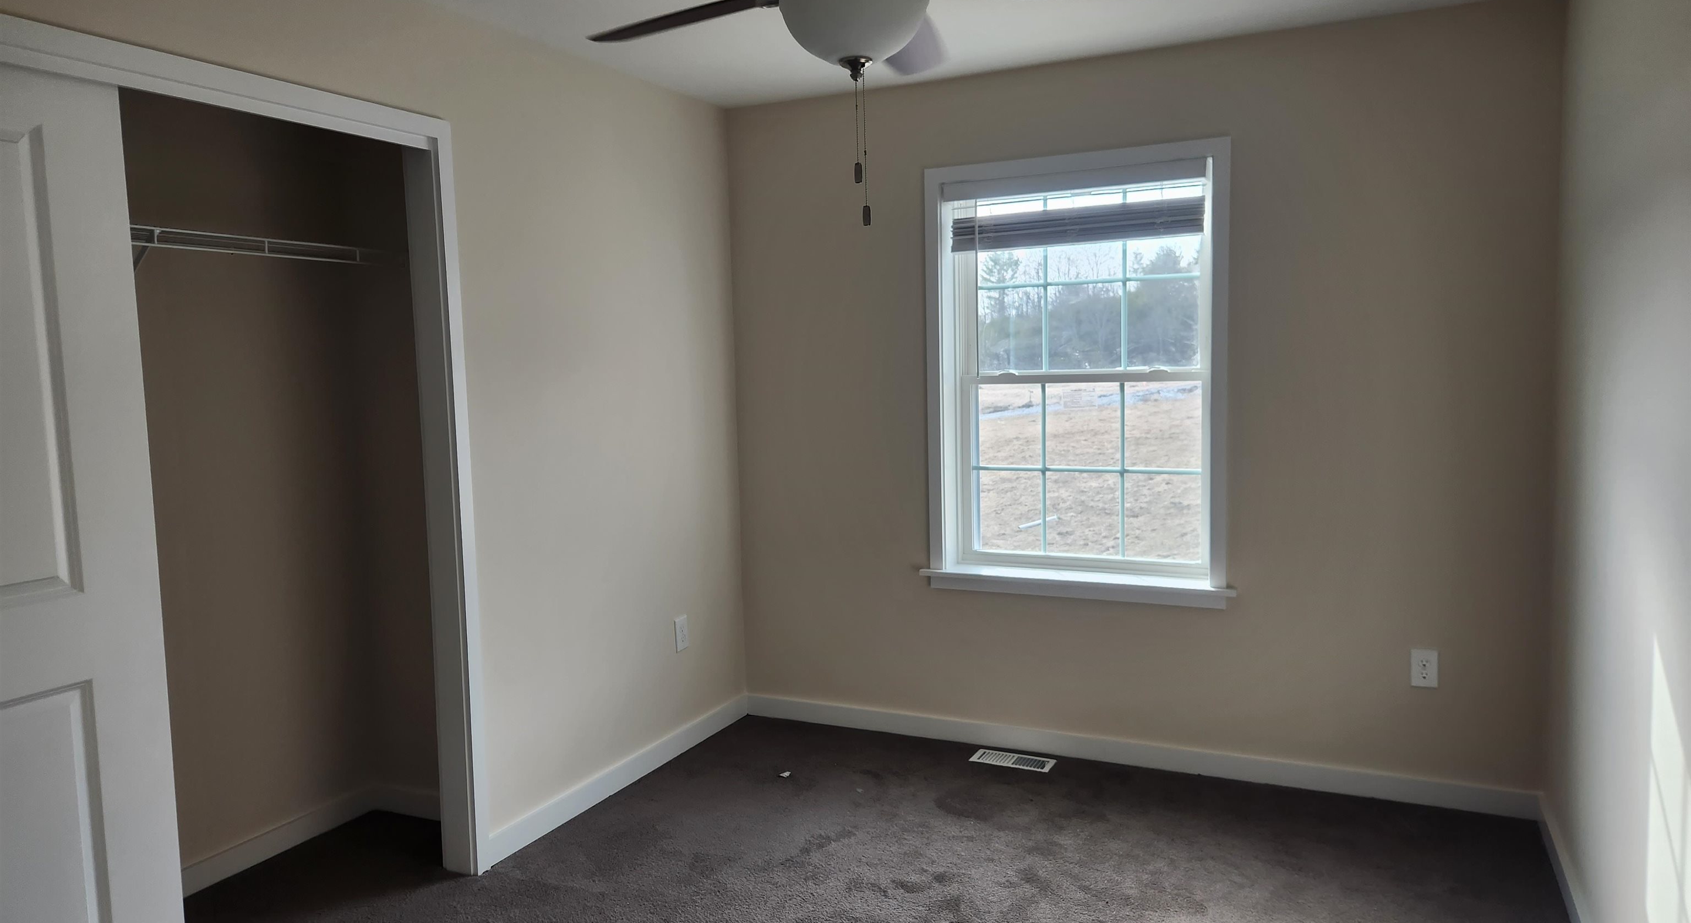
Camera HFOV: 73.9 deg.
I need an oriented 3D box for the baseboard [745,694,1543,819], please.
[{"bbox_3d":[0.848,1.016,3.987,2.785,0.083,0.016,1,6,26],"label":"baseboard"}]

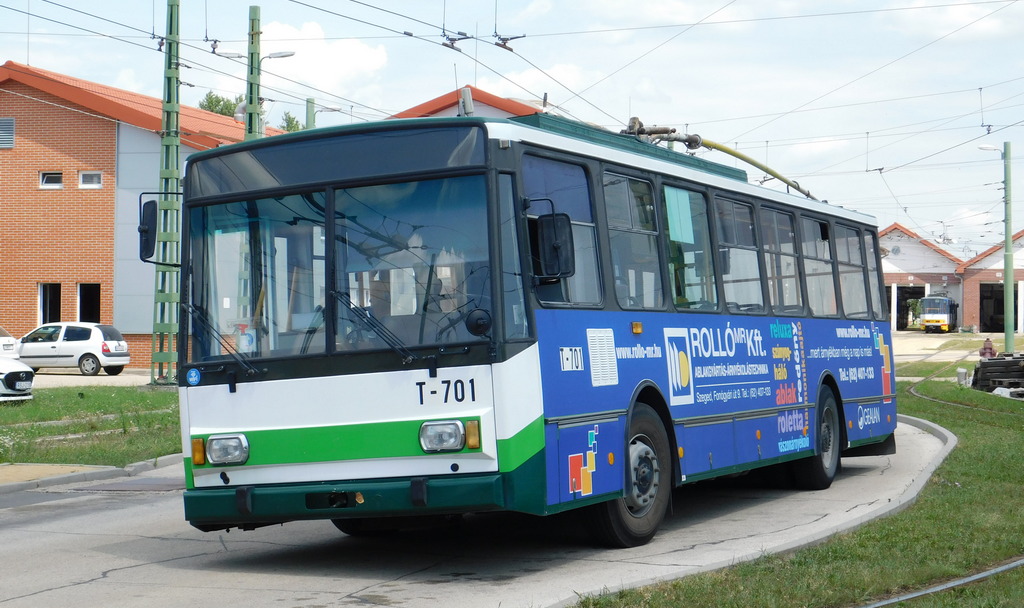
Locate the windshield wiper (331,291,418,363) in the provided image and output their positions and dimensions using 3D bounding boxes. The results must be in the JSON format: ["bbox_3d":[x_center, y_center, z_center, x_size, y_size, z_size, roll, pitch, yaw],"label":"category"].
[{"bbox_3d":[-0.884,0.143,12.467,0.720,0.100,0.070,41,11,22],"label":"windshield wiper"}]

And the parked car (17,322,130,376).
[{"bbox_3d":[-12.309,1.223,53.280,3.810,1.420,1.640,0,0,15],"label":"parked car"}]

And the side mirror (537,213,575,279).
[{"bbox_3d":[0.281,-0.373,12.479,0.205,0.410,0.090,-4,-3,-3],"label":"side mirror"}]

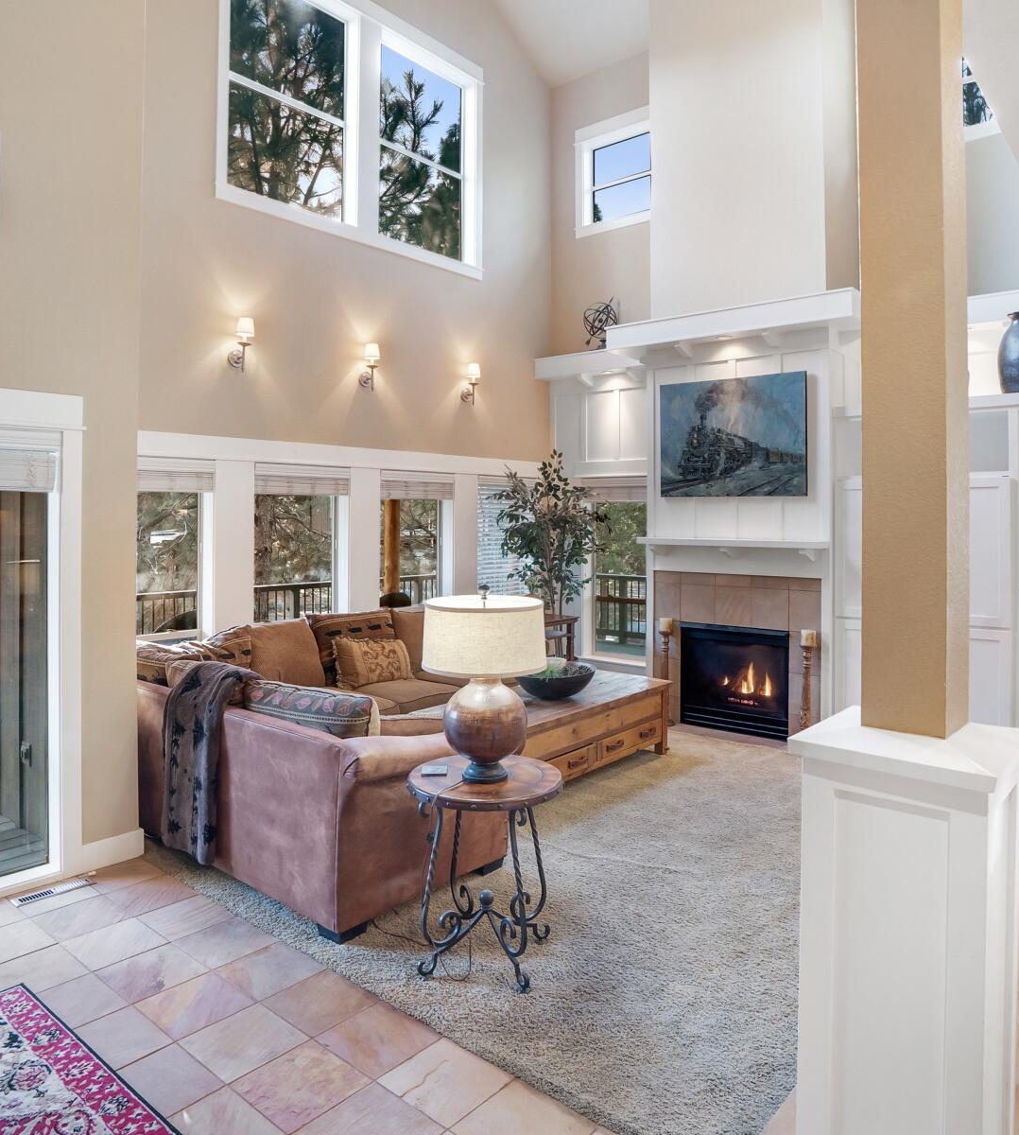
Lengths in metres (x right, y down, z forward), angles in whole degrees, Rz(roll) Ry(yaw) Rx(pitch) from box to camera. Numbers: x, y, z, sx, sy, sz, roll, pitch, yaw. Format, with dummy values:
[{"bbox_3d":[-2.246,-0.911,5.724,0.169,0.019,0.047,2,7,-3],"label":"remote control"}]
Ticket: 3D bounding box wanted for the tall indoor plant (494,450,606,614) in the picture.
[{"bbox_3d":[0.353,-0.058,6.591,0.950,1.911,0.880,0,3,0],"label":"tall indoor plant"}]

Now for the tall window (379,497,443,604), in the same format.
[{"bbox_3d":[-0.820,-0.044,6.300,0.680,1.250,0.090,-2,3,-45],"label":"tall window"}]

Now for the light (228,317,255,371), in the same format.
[{"bbox_3d":[-1.816,-1.520,5.143,0.125,0.350,0.185,-2,3,-45],"label":"light"}]

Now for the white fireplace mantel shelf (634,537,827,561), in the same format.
[{"bbox_3d":[1.653,-0.136,5.715,1.400,0.160,0.200,3,4,37],"label":"white fireplace mantel shelf"}]

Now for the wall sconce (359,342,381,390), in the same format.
[{"bbox_3d":[-1.082,-1.564,5.870,0.125,0.350,0.185,-2,3,-45],"label":"wall sconce"}]

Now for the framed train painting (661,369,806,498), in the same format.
[{"bbox_3d":[1.678,-0.998,5.731,1.120,0.870,0.050,3,4,37],"label":"framed train painting"}]

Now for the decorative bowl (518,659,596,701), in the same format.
[{"bbox_3d":[0.312,0.756,5.000,0.520,0.165,0.520,0,2,0],"label":"decorative bowl"}]

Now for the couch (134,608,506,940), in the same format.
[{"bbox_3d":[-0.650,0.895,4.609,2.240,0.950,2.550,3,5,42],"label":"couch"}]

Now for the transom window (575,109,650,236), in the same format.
[{"bbox_3d":[1.020,-3.755,7.200,0.920,1.060,0.080,2,2,35],"label":"transom window"}]

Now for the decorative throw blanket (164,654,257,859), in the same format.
[{"bbox_3d":[-1.454,0.935,3.793,0.730,0.870,0.400,3,5,42],"label":"decorative throw blanket"}]

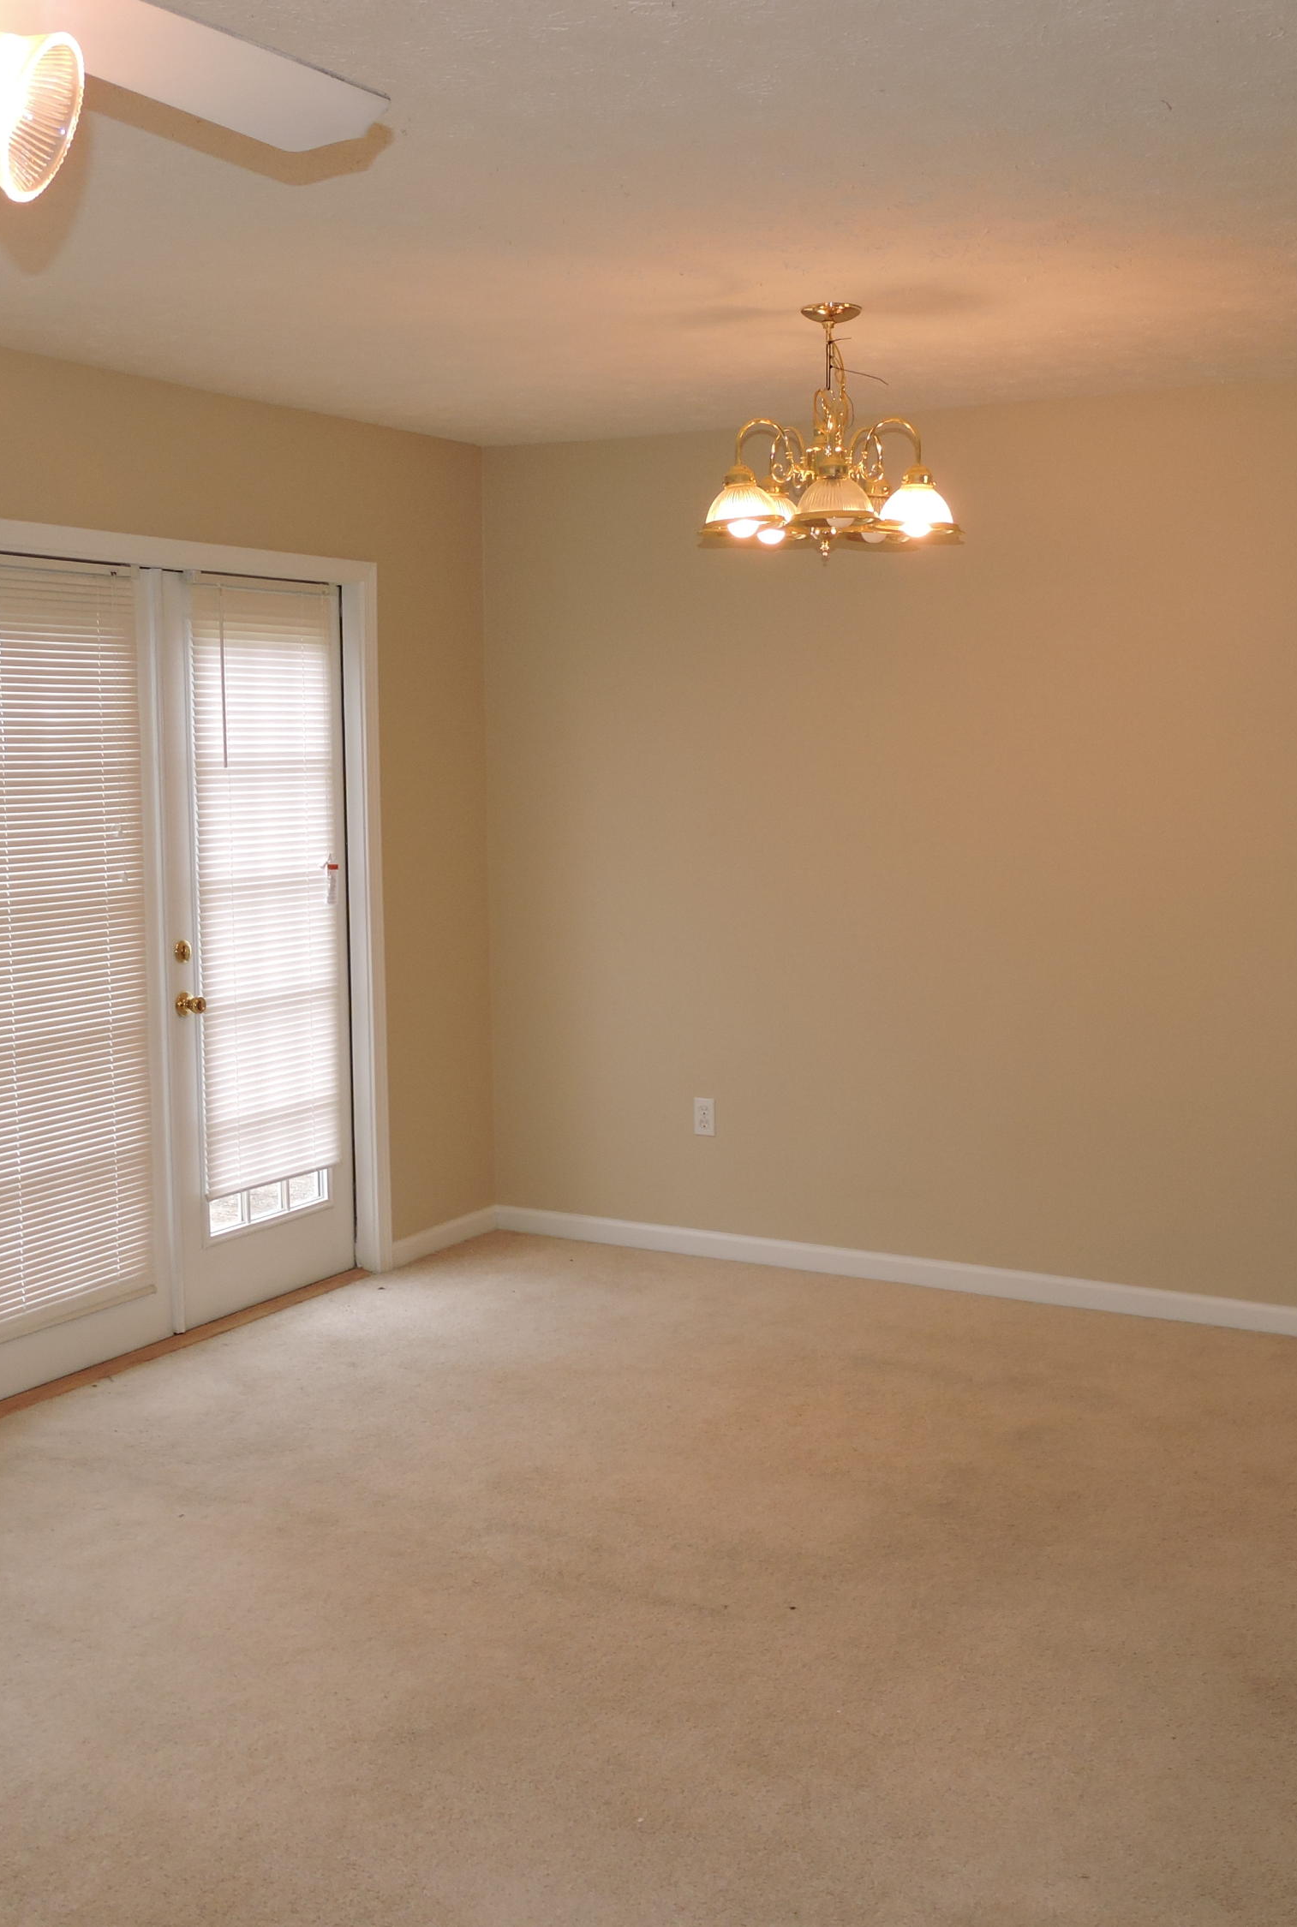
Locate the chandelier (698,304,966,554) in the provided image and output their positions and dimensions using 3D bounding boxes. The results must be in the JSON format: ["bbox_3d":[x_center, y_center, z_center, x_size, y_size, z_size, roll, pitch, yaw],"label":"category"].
[{"bbox_3d":[0.390,-1.121,4.431,0.550,0.525,0.550,0,6,5],"label":"chandelier"}]

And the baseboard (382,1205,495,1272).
[{"bbox_3d":[-0.633,0.854,6.483,0.015,0.082,0.590,3,7,29],"label":"baseboard"}]

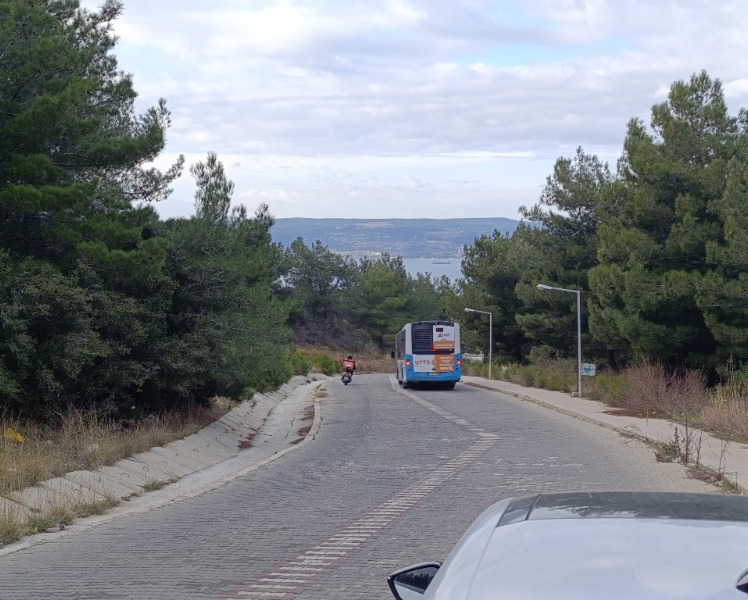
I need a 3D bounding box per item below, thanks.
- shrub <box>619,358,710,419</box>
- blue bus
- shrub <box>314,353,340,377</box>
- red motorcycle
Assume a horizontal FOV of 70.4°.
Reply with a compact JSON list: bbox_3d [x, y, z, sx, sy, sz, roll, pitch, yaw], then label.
[{"bbox_3d":[8.609,2.608,15.700,2.400,1.650,1.900,0,6,0],"label":"shrub"},{"bbox_3d":[2.610,3.000,27.550,2.450,3.060,8.200,0,-7,-1],"label":"blue bus"},{"bbox_3d":[-3.072,4.294,35.000,1.650,1.500,1.500,0,6,0],"label":"shrub"},{"bbox_3d":[-1.393,3.862,28.500,0.720,1.270,1.900,5,-5,5],"label":"red motorcycle"}]

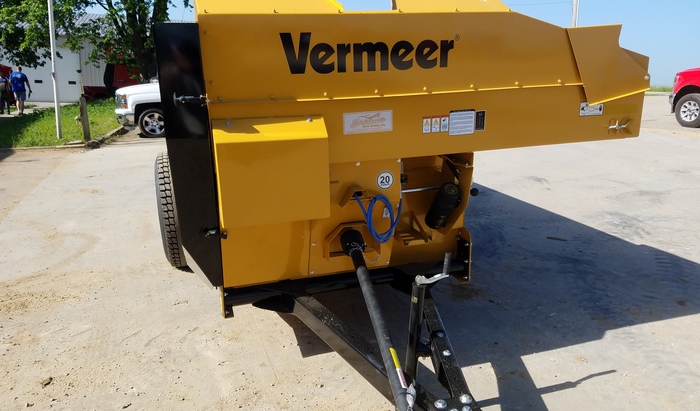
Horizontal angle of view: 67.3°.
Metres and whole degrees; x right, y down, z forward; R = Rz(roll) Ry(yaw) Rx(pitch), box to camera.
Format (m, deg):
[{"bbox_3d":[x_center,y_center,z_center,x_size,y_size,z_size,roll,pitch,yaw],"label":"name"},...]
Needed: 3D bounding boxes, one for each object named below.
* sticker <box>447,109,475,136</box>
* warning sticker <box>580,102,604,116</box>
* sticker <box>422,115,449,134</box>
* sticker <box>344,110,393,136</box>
[{"bbox_3d":[0.597,-0.441,2.790,0.144,0.130,0.006,-6,14,-15],"label":"sticker"},{"bbox_3d":[1.377,-0.549,2.988,0.156,0.082,0.006,-6,14,-15],"label":"warning sticker"},{"bbox_3d":[0.452,-0.424,2.752,0.146,0.086,0.006,-6,14,-15],"label":"sticker"},{"bbox_3d":[0.093,-0.417,2.651,0.257,0.107,0.006,-6,14,-15],"label":"sticker"}]

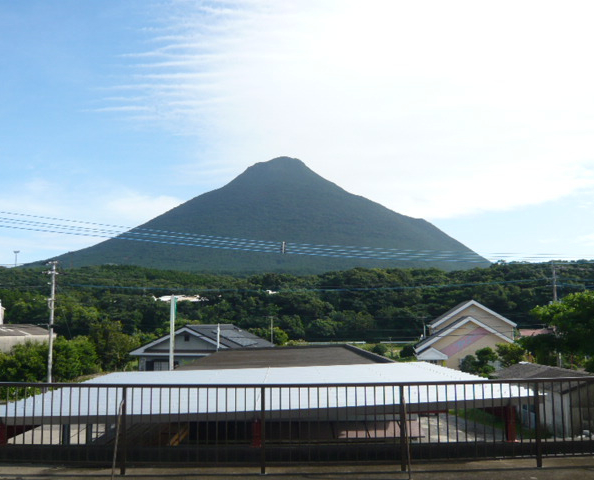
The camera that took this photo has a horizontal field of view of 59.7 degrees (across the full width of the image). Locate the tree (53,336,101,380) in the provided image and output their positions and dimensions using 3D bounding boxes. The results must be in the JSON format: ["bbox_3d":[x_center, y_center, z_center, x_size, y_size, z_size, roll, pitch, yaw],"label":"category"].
[{"bbox_3d":[-19.489,11.039,45.765,4.200,4.950,4.200,0,-5,0],"label":"tree"}]

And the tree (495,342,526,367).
[{"bbox_3d":[18.981,10.800,45.839,2.700,3.400,2.600,0,-5,0],"label":"tree"}]

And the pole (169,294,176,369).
[{"bbox_3d":[-10.275,8.608,42.611,0.450,8.200,0.400,0,-5,0],"label":"pole"}]

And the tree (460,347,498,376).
[{"bbox_3d":[15.437,10.843,43.829,3.100,3.600,3.000,0,-5,0],"label":"tree"}]

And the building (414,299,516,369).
[{"bbox_3d":[17.010,10.007,52.131,9.200,7.780,9.500,-1,-6,9],"label":"building"}]

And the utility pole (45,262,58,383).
[{"bbox_3d":[-21.131,7.657,44.456,1.100,11.450,0.500,0,-5,0],"label":"utility pole"}]

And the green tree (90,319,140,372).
[{"bbox_3d":[-19.018,11.326,53.720,5.100,5.890,5.000,0,-5,0],"label":"green tree"}]

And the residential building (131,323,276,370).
[{"bbox_3d":[-9.249,11.378,52.740,13.300,5.480,9.500,-1,-5,6],"label":"residential building"}]

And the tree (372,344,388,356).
[{"bbox_3d":[10.523,14.169,65.919,2.000,1.700,2.000,0,-5,0],"label":"tree"}]

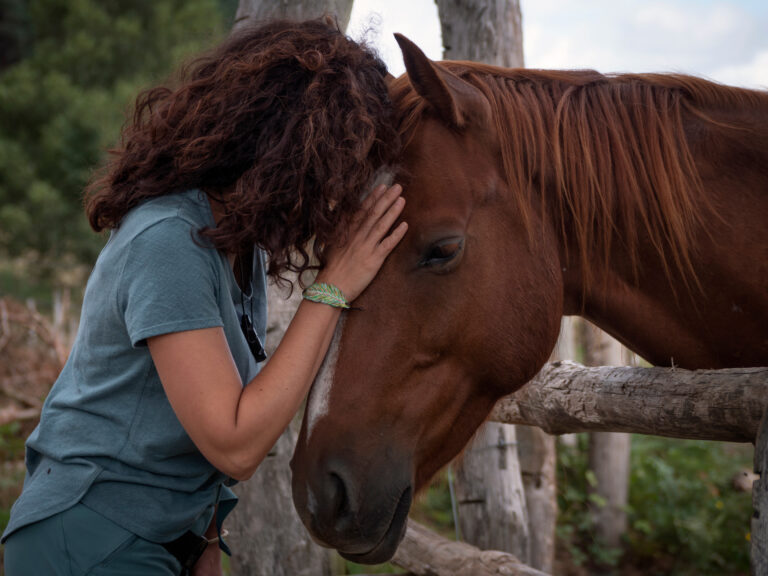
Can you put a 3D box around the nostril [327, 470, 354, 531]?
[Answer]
[{"bbox_3d":[-0.055,0.272,3.450,0.036,0.076,0.032,-7,0,24],"label":"nostril"}]

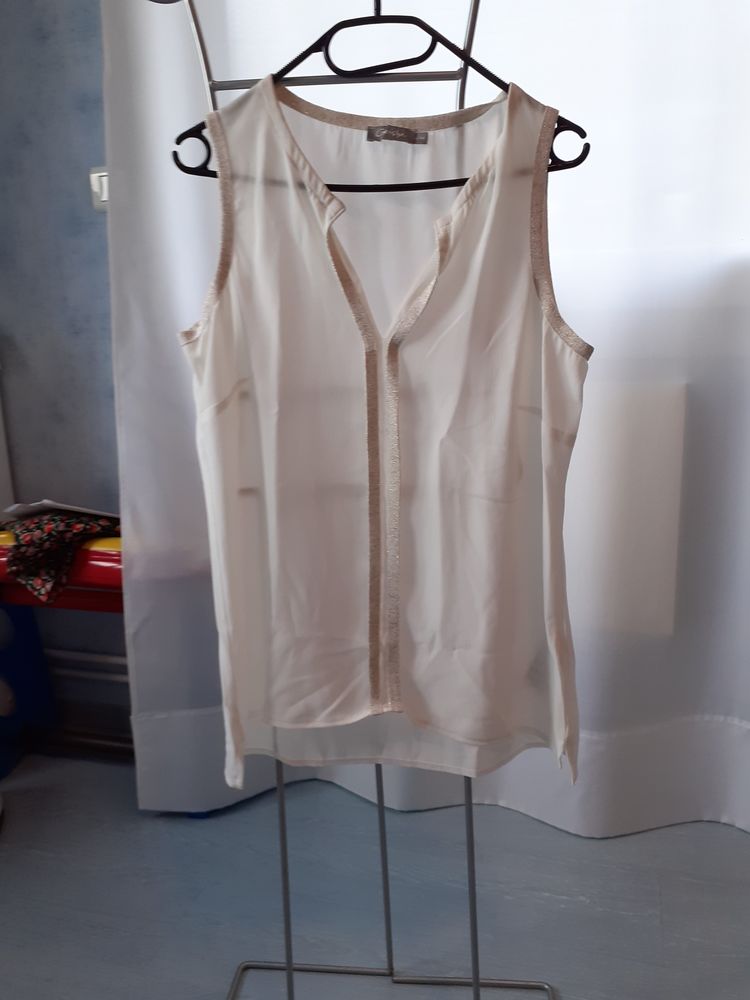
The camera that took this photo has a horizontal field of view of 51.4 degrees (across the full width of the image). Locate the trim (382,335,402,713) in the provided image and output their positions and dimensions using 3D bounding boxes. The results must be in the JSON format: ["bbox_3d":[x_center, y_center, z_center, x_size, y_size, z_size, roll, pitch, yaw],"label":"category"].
[{"bbox_3d":[0.018,0.024,0.800,0.018,0.380,0.012,0,5,3],"label":"trim"}]

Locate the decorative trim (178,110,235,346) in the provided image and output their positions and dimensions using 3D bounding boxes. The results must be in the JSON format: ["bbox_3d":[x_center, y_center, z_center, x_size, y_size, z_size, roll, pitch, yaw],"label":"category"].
[{"bbox_3d":[-0.171,-0.275,0.790,0.058,0.240,0.040,0,5,3],"label":"decorative trim"}]

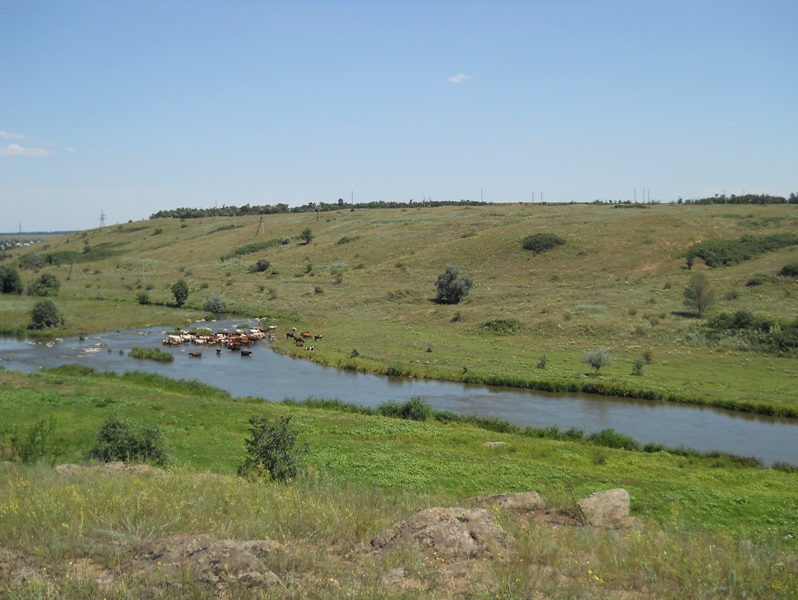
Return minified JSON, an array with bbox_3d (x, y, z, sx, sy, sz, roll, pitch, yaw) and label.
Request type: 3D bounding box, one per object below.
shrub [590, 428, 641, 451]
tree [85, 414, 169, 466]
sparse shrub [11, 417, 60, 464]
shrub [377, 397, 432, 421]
[{"bbox_3d":[20.565,13.251,90.000,4.700,1.950,3.200,1,4,13],"label":"shrub"},{"bbox_3d":[-8.310,4.331,29.000,2.500,1.700,2.000,-1,4,-16],"label":"tree"},{"bbox_3d":[-11.509,4.480,30.000,1.500,1.600,1.300,-2,4,-21],"label":"sparse shrub"},{"bbox_3d":[0.604,11.909,104.000,5.700,2.400,3.800,0,4,0],"label":"shrub"}]

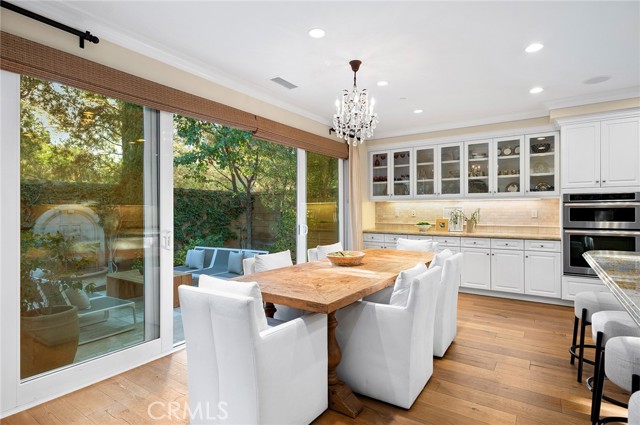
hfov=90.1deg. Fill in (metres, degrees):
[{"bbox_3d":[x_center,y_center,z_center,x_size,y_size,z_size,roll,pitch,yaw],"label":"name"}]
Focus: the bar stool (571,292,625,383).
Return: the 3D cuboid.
[{"bbox_3d":[2.162,0.925,2.379,0.460,0.650,0.460,0,0,35],"label":"bar stool"}]

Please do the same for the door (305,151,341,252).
[{"bbox_3d":[0.029,0.150,4.777,0.080,2.180,1.120,0,0,35],"label":"door"}]

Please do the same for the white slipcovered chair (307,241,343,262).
[{"bbox_3d":[0.287,0.815,3.616,0.650,0.870,0.550,0,0,35],"label":"white slipcovered chair"}]

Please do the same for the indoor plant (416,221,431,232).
[{"bbox_3d":[1.773,0.250,5.480,0.260,0.180,0.260,0,0,35],"label":"indoor plant"}]

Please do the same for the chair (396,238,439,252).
[{"bbox_3d":[1.152,0.815,4.131,0.550,0.870,0.650,0,0,35],"label":"chair"}]

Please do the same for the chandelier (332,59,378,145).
[{"bbox_3d":[0.351,-1.025,2.995,0.440,0.810,0.440,0,0,0],"label":"chandelier"}]

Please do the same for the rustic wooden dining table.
[{"bbox_3d":[0.363,0.867,2.975,0.970,0.765,2.460,0,0,35],"label":"rustic wooden dining table"}]

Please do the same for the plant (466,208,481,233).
[{"bbox_3d":[2.422,0.132,5.047,0.220,0.385,0.200,0,0,35],"label":"plant"}]

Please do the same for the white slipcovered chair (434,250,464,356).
[{"bbox_3d":[1.002,0.815,3.112,0.650,0.870,0.550,0,0,35],"label":"white slipcovered chair"}]

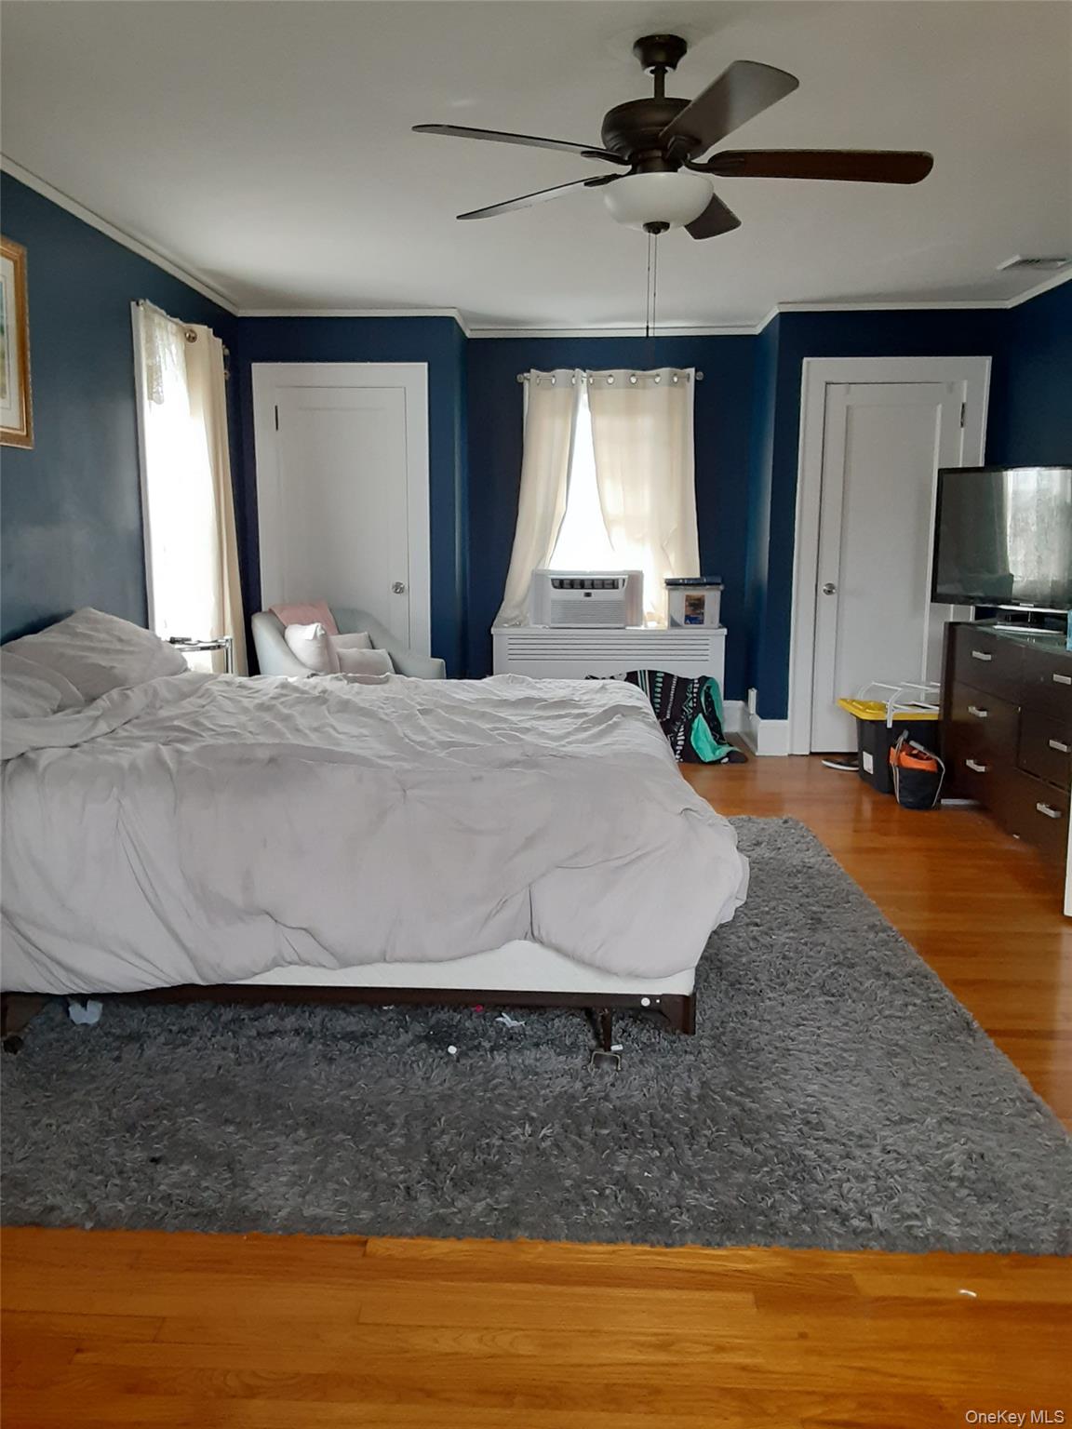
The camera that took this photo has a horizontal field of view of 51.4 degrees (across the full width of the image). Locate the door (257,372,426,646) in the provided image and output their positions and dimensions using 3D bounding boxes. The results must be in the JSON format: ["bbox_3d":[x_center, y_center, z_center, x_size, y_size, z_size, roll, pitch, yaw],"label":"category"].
[{"bbox_3d":[-1.072,-0.851,6.254,0.965,2.160,0.080,0,9,2],"label":"door"}]

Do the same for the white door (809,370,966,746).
[{"bbox_3d":[1.929,-0.779,6.157,0.740,2.030,0.050,0,9,2],"label":"white door"}]

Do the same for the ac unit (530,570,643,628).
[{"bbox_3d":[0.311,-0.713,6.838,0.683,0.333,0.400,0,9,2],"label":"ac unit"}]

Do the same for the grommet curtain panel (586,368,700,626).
[{"bbox_3d":[0.650,-1.295,6.698,0.699,1.527,0.140,0,9,2],"label":"grommet curtain panel"}]

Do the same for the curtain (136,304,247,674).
[{"bbox_3d":[-1.576,-0.780,5.307,0.145,2.070,1.110,0,9,2],"label":"curtain"}]

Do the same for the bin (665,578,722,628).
[{"bbox_3d":[0.940,-0.681,6.739,0.330,0.302,0.275,0,9,2],"label":"bin"}]

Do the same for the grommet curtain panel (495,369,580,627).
[{"bbox_3d":[0.005,-1.296,6.714,0.511,1.522,0.160,0,9,2],"label":"grommet curtain panel"}]

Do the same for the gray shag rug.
[{"bbox_3d":[-0.082,0.690,3.434,2.400,0.040,2.930,0,9,1],"label":"gray shag rug"}]

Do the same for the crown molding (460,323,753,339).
[{"bbox_3d":[0.441,-2.277,6.620,1.720,0.065,0.060,0,9,2],"label":"crown molding"}]

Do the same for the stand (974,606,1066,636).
[{"bbox_3d":[2.161,-0.410,4.783,0.240,0.125,0.430,-6,11,-32],"label":"stand"}]

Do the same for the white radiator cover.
[{"bbox_3d":[0.438,-0.196,6.817,1.387,0.685,0.340,0,9,2],"label":"white radiator cover"}]

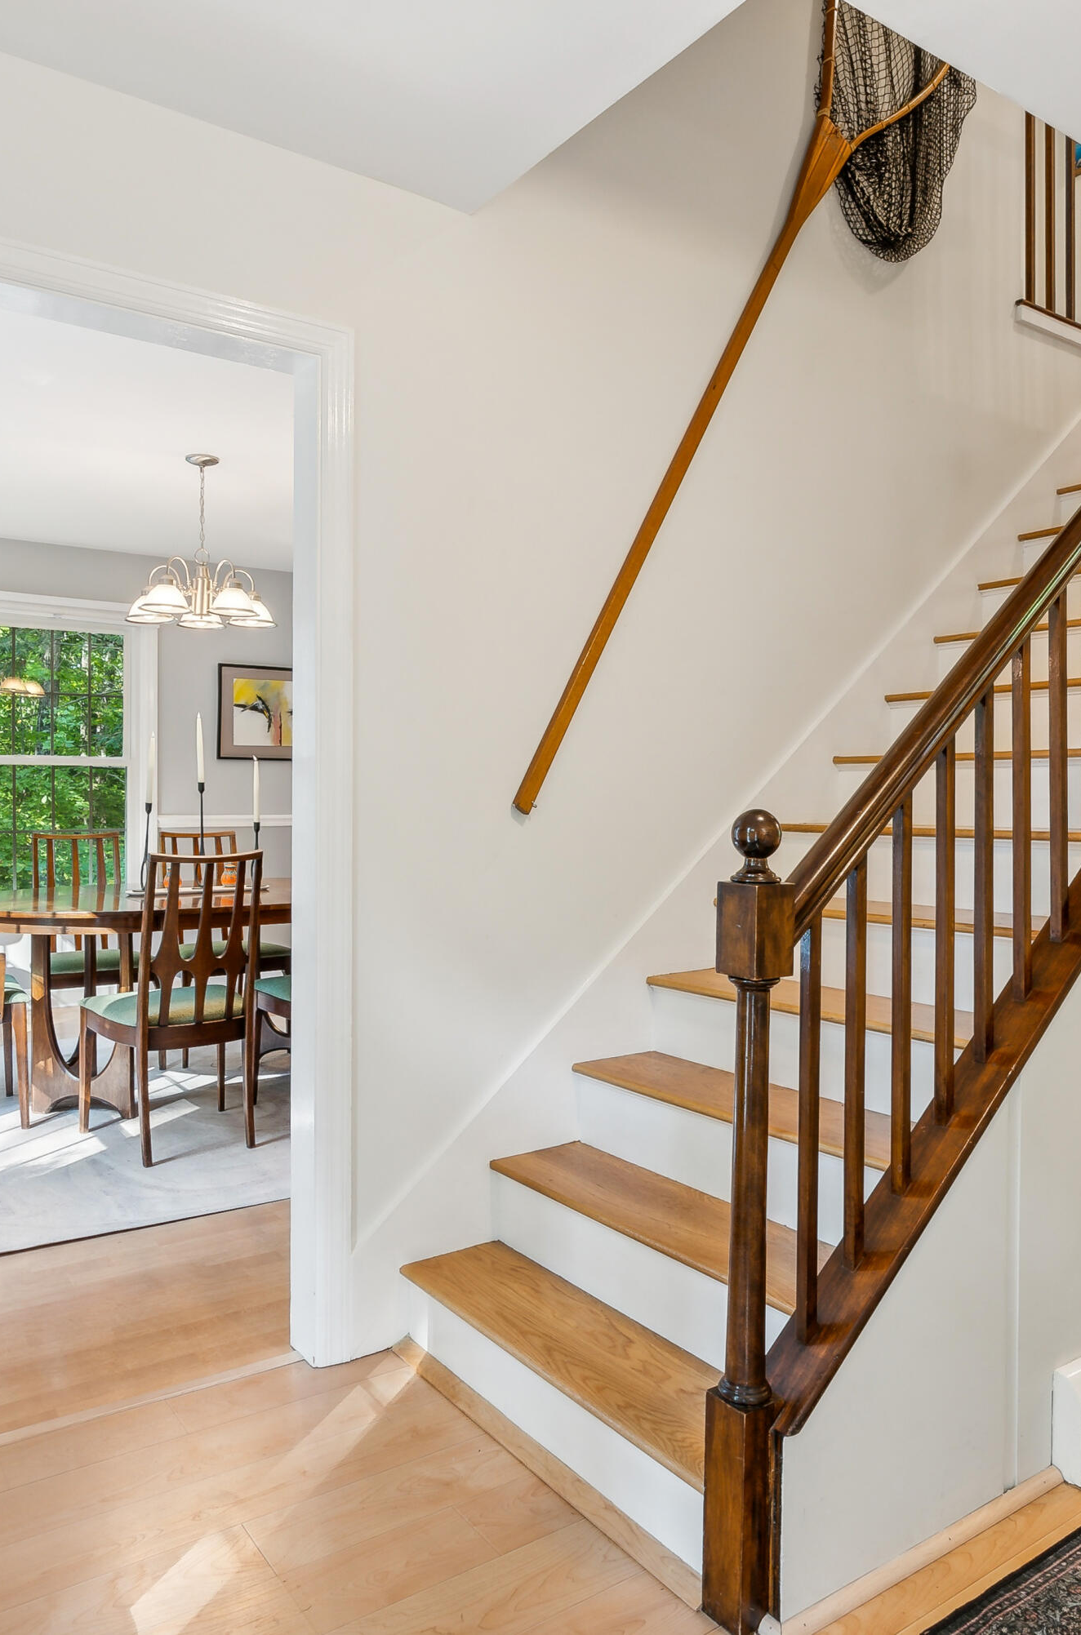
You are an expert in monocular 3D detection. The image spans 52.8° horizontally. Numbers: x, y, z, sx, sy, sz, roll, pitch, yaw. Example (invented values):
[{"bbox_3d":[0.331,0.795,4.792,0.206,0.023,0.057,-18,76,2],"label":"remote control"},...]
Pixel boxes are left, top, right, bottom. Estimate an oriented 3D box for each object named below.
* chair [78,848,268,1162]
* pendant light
[{"bbox_3d":[-1.216,0.602,3.667,0.494,0.966,0.597,0,0,-35],"label":"chair"},{"bbox_3d":[-1.417,-1.153,4.557,0.591,0.743,0.591,0,0,-35],"label":"pendant light"}]

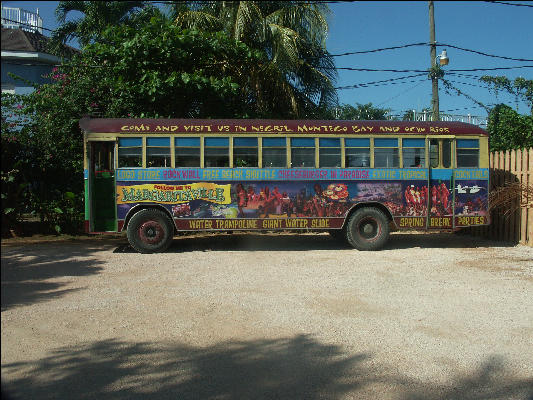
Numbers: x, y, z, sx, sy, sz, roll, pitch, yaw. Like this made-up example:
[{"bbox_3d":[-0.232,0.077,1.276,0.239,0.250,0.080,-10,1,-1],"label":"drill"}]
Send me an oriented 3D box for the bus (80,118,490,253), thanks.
[{"bbox_3d":[0.495,-0.420,13.411,9.950,3.270,2.450,0,2,-4],"label":"bus"}]

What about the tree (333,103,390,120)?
[{"bbox_3d":[5.992,-2.691,32.102,4.400,6.900,4.400,0,2,0],"label":"tree"}]

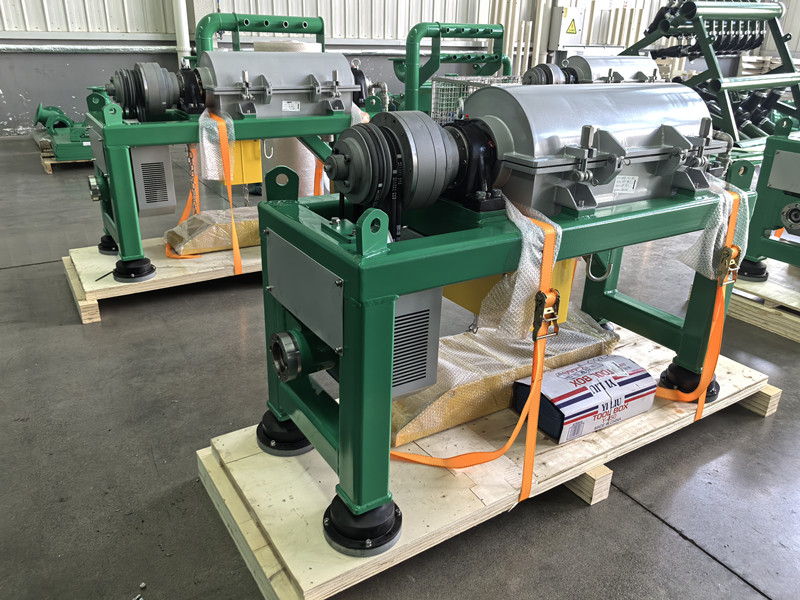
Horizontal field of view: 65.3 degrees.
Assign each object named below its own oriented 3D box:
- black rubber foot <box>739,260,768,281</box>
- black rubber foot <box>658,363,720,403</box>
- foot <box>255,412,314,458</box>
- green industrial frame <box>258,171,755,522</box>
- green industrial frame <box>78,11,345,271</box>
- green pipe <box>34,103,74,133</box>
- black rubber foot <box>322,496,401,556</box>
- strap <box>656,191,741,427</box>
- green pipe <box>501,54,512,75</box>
[{"bbox_3d":[2.217,-0.206,3.947,0.232,0.115,0.232,-13,27,-31],"label":"black rubber foot"},{"bbox_3d":[1.230,0.321,2.629,0.232,0.115,0.232,2,23,-1],"label":"black rubber foot"},{"bbox_3d":[-0.392,0.436,2.231,0.232,0.115,0.232,2,23,-1],"label":"foot"},{"bbox_3d":[0.434,-0.064,2.242,1.687,0.850,0.633,-13,27,-31],"label":"green industrial frame"},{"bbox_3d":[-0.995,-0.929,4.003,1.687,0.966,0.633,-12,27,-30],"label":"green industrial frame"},{"bbox_3d":[-4.100,-2.151,7.395,0.406,0.362,0.406,-13,27,-31],"label":"green pipe"},{"bbox_3d":[-0.104,0.619,1.823,0.232,0.115,0.232,2,23,-1],"label":"black rubber foot"},{"bbox_3d":[1.179,0.046,2.385,0.189,0.906,0.189,-13,27,-31],"label":"strap"},{"bbox_3d":[1.383,-3.031,8.100,0.160,0.300,0.130,-13,27,-31],"label":"green pipe"}]

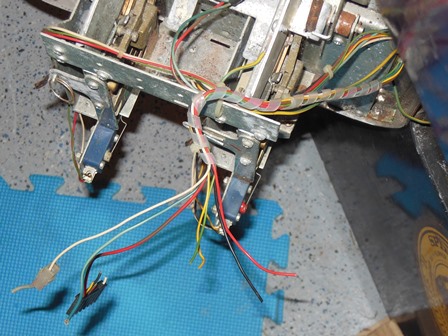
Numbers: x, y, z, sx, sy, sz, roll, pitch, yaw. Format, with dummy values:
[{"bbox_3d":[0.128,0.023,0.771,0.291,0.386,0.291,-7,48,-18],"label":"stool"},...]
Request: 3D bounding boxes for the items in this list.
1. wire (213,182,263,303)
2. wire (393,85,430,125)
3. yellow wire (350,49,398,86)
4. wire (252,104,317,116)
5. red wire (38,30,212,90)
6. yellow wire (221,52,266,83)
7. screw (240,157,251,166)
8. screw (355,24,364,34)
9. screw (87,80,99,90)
[{"bbox_3d":[0.006,0.049,0.560,0.007,0.012,0.087,-20,69,-6],"label":"wire"},{"bbox_3d":[0.137,-0.044,0.635,0.010,0.010,0.039,-44,90,-12],"label":"wire"},{"bbox_3d":[0.109,-0.071,0.615,0.043,0.008,0.005,-38,77,0],"label":"yellow wire"},{"bbox_3d":[0.043,-0.040,0.607,0.047,0.005,0.006,-7,74,-6],"label":"wire"},{"bbox_3d":[-0.065,-0.077,0.600,0.126,0.008,0.005,17,74,0],"label":"red wire"},{"bbox_3d":[0.015,-0.070,0.603,0.037,0.010,0.005,-30,76,9],"label":"yellow wire"},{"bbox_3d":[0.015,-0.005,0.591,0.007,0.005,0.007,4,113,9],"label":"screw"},{"bbox_3d":[0.098,-0.102,0.620,0.006,0.006,0.006,24,94,9],"label":"screw"},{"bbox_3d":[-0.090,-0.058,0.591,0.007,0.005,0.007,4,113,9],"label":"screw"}]

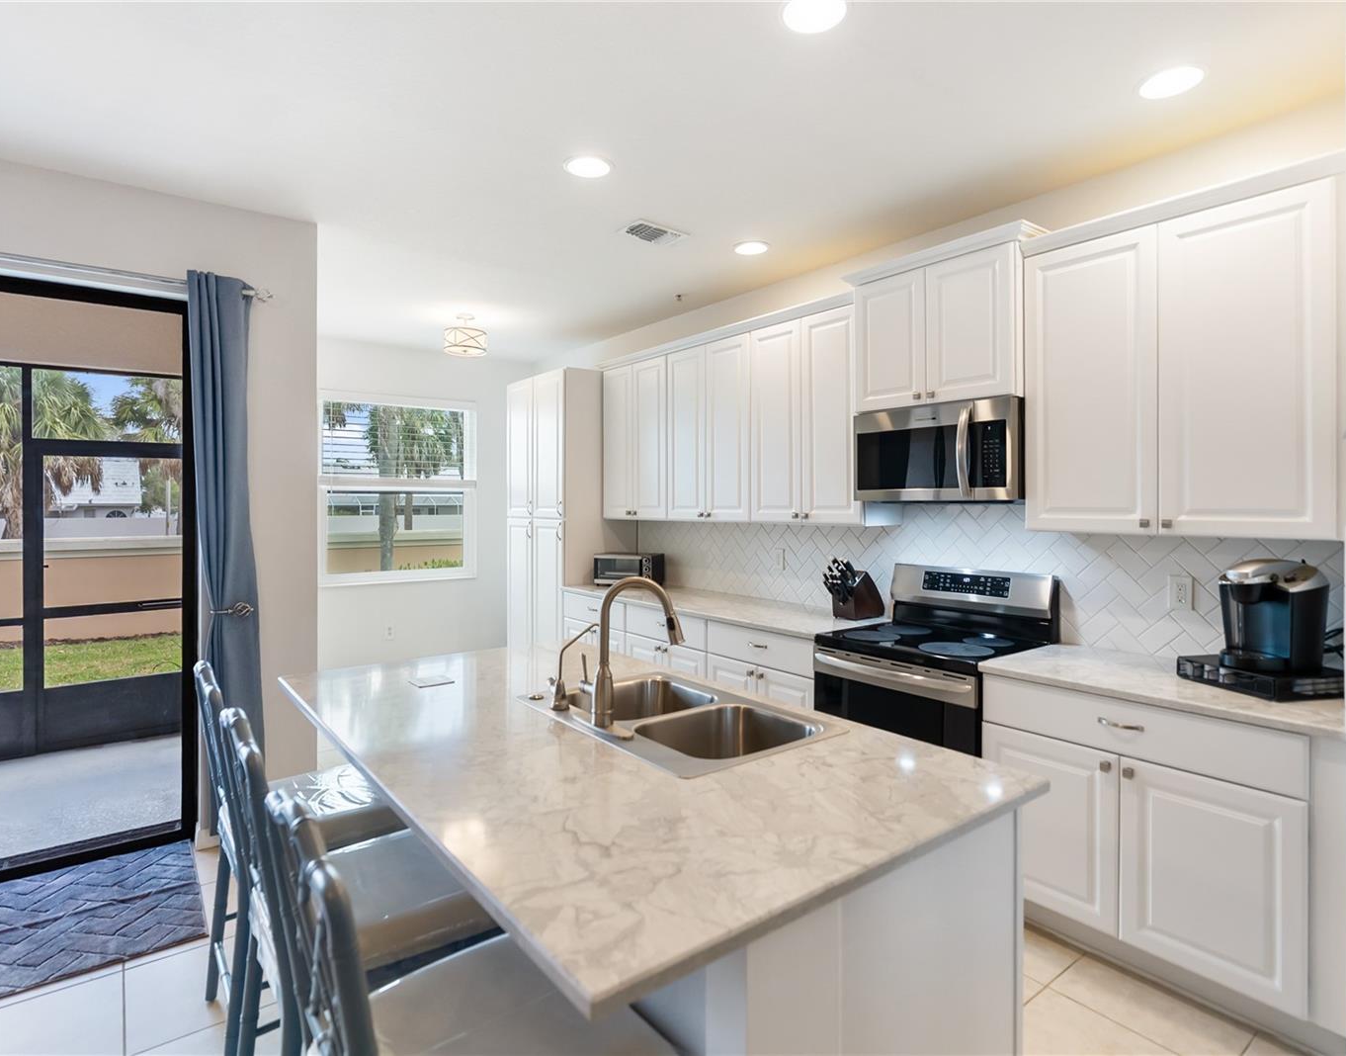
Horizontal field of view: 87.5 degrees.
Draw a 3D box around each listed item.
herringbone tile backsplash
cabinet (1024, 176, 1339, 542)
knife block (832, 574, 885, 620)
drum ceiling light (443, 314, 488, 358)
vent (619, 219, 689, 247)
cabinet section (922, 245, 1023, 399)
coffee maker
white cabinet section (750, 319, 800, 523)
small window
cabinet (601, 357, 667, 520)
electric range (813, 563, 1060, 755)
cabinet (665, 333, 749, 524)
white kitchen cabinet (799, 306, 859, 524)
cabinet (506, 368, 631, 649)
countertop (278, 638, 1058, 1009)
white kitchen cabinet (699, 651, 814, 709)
[{"bbox_3d":[0.985,0.165,3.764,0.020,0.600,4.029,-1,2,-38],"label":"herringbone tile backsplash"},{"bbox_3d":[1.768,-0.510,2.476,0.332,1.060,0.895,0,1,-38],"label":"cabinet"},{"bbox_3d":[0.936,0.349,3.561,0.235,0.236,0.130,0,1,-38],"label":"knife block"},{"bbox_3d":[-1.509,-1.403,5.102,0.310,0.250,0.310,0,1,-38],"label":"drum ceiling light"},{"bbox_3d":[-0.086,-1.434,3.457,0.313,0.025,0.192,-1,2,-38],"label":"vent"},{"bbox_3d":[1.325,-0.798,2.917,0.390,0.575,0.374,-2,3,-40],"label":"cabinet section"},{"bbox_3d":[1.916,0.309,2.262,0.330,0.400,0.335,0,2,-10],"label":"coffee maker"},{"bbox_3d":[0.655,-0.541,3.791,0.315,1.037,0.362,-2,3,-40],"label":"white cabinet section"},{"bbox_3d":[-2.212,-0.310,5.723,1.235,1.504,0.100,-1,2,-38],"label":"small window"},{"bbox_3d":[-0.141,-0.586,4.923,0.328,1.056,0.754,-1,2,-38],"label":"cabinet"},{"bbox_3d":[1.109,0.798,3.047,0.675,1.190,0.764,0,1,-38],"label":"electric range"},{"bbox_3d":[0.321,-0.564,4.353,0.322,1.055,0.775,0,1,-38],"label":"cabinet"},{"bbox_3d":[0.913,-0.545,3.591,0.328,1.056,0.394,-1,2,-38],"label":"white kitchen cabinet"},{"bbox_3d":[-0.815,0.086,5.571,0.637,2.475,0.953,0,1,-38],"label":"cabinet"},{"bbox_3d":[-0.255,0.507,1.862,1.080,0.033,1.915,0,1,-38],"label":"countertop"},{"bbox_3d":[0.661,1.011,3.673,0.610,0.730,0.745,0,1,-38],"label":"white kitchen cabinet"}]

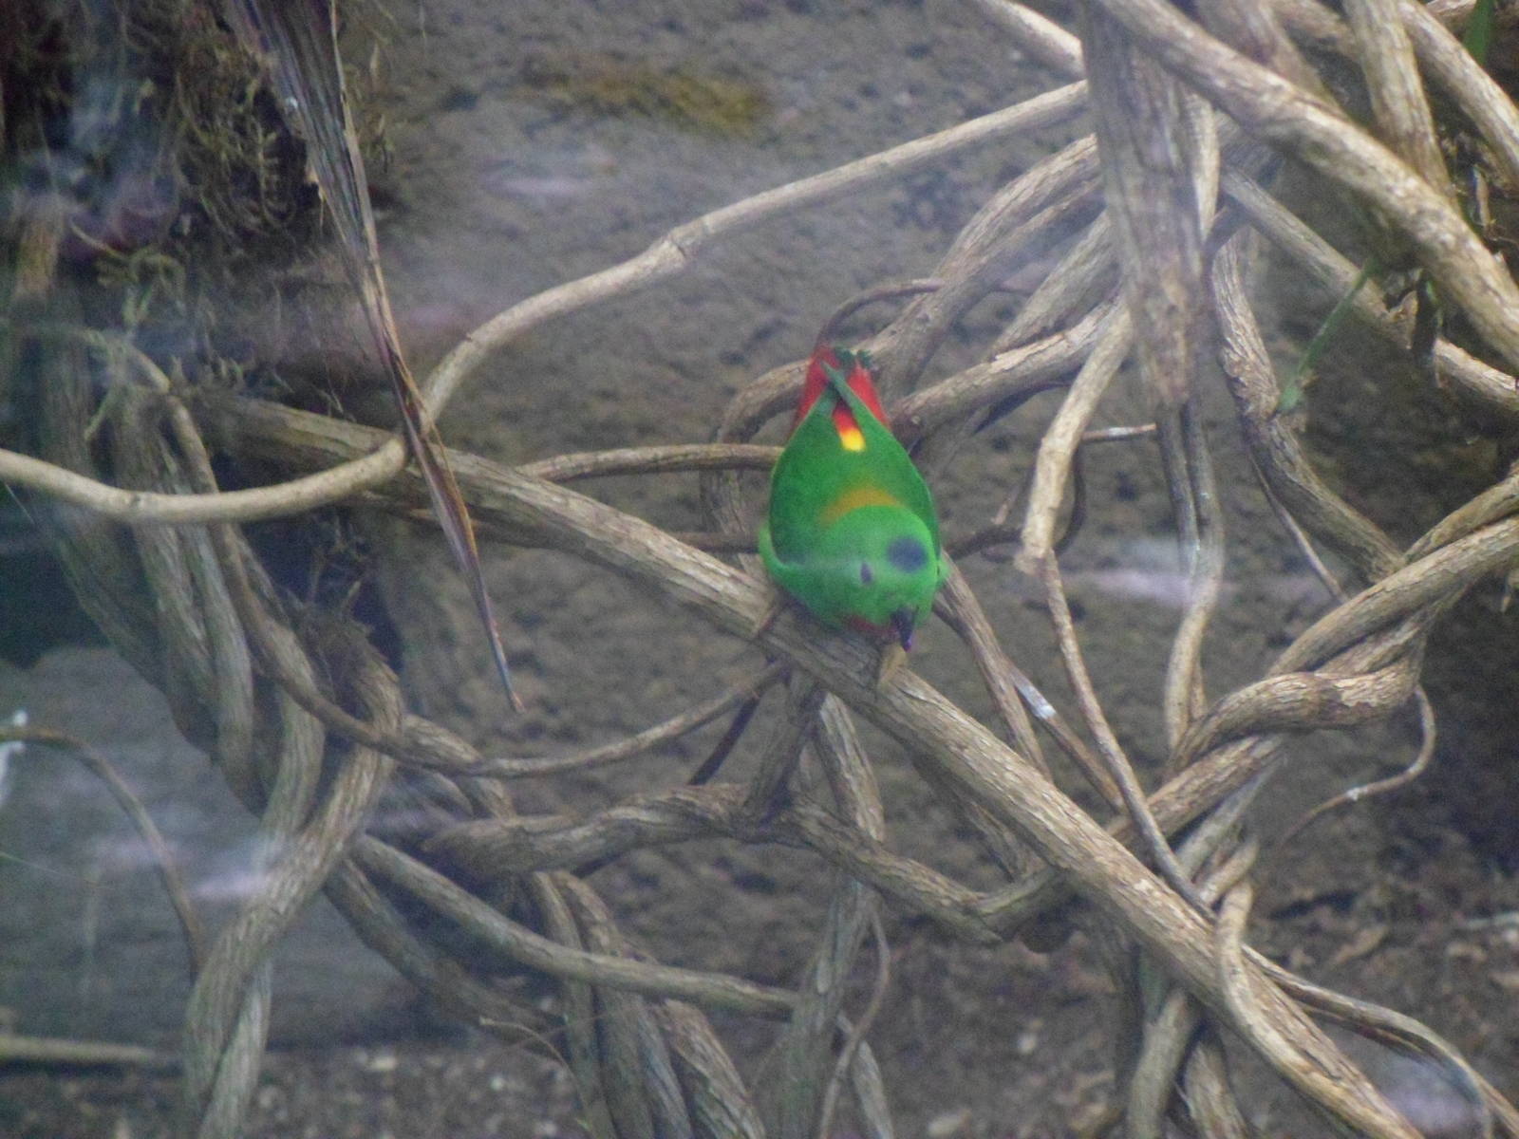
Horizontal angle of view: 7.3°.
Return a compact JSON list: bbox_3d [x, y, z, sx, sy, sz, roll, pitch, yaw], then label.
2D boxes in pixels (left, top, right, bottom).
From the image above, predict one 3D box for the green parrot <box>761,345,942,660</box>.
[{"bbox_3d":[0.027,-0.019,3.400,0.054,0.056,0.116,-3,38,-6],"label":"green parrot"}]

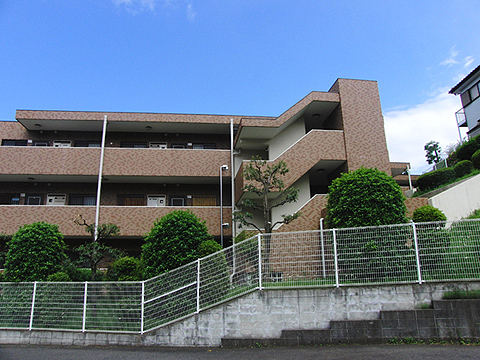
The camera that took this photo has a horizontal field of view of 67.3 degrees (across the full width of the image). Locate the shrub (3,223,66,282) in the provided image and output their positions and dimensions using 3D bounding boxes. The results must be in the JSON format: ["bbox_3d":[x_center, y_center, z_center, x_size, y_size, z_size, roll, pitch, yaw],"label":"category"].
[{"bbox_3d":[-7.751,3.356,13.524,2.358,3.537,2.358,-1,-15,0],"label":"shrub"}]

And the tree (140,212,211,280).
[{"bbox_3d":[-2.150,2.716,12.322,2.419,3.385,2.419,-1,-15,0],"label":"tree"}]

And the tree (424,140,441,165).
[{"bbox_3d":[14.355,-1.830,26.747,1.332,2.334,1.332,-1,-15,0],"label":"tree"}]

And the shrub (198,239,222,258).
[{"bbox_3d":[-0.994,2.979,12.352,1.131,1.932,1.131,-1,-15,0],"label":"shrub"}]

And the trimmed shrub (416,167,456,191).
[{"bbox_3d":[9.558,-0.078,17.536,1.941,1.204,1.164,-1,-15,0],"label":"trimmed shrub"}]

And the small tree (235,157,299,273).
[{"bbox_3d":[0.940,1.261,12.374,2.260,4.342,2.147,-1,-15,0],"label":"small tree"}]

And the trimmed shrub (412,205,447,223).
[{"bbox_3d":[6.070,1.166,11.549,1.087,0.772,1.087,-1,-15,0],"label":"trimmed shrub"}]

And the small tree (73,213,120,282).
[{"bbox_3d":[-5.356,3.129,13.469,1.794,3.715,1.704,-1,-15,0],"label":"small tree"}]

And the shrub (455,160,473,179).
[{"bbox_3d":[10.664,-0.502,17.124,0.947,0.887,0.947,-1,-15,0],"label":"shrub"}]

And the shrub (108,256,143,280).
[{"bbox_3d":[-4.398,3.702,13.730,1.372,1.546,1.372,-1,-15,0],"label":"shrub"}]

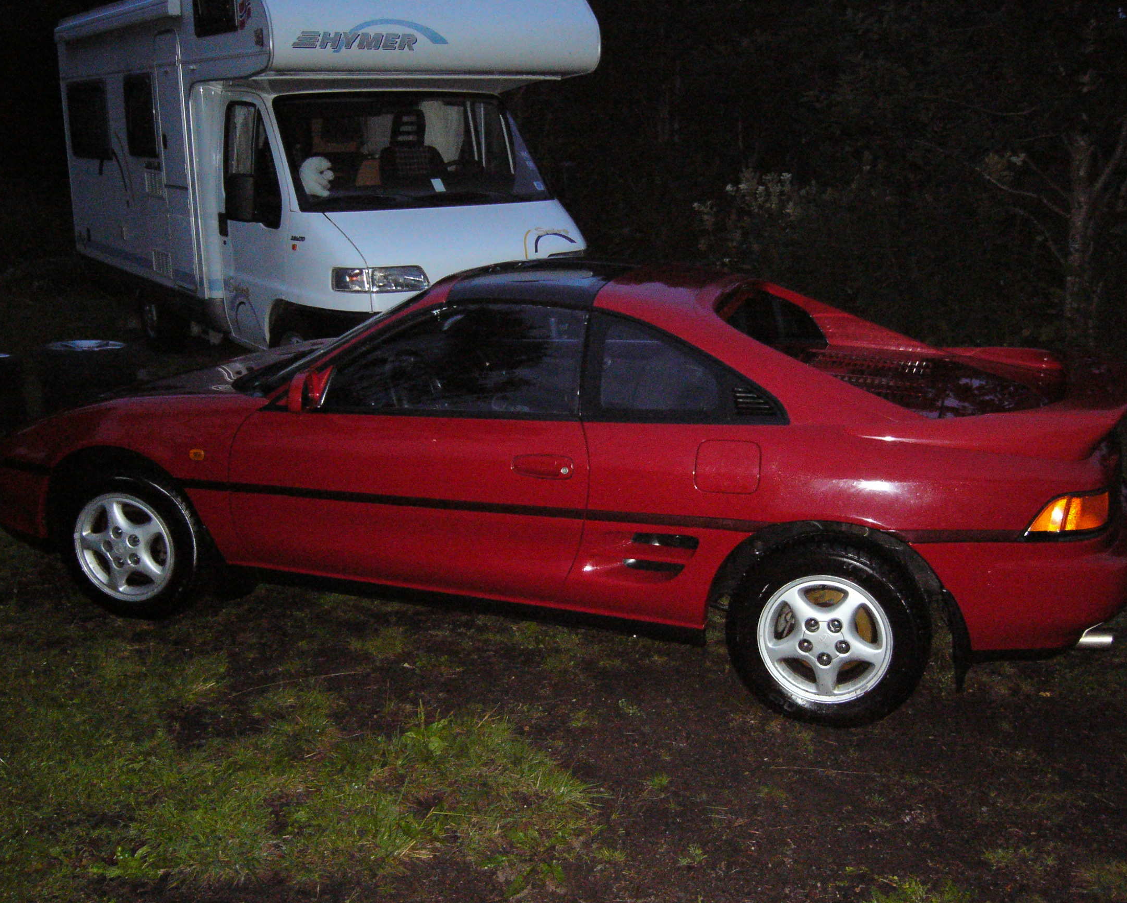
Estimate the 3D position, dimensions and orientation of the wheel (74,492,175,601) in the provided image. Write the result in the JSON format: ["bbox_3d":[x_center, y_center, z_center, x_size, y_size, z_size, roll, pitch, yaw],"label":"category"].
[{"bbox_3d":[-1.509,0.316,4.303,0.388,0.388,0.160,4,14,13],"label":"wheel"}]

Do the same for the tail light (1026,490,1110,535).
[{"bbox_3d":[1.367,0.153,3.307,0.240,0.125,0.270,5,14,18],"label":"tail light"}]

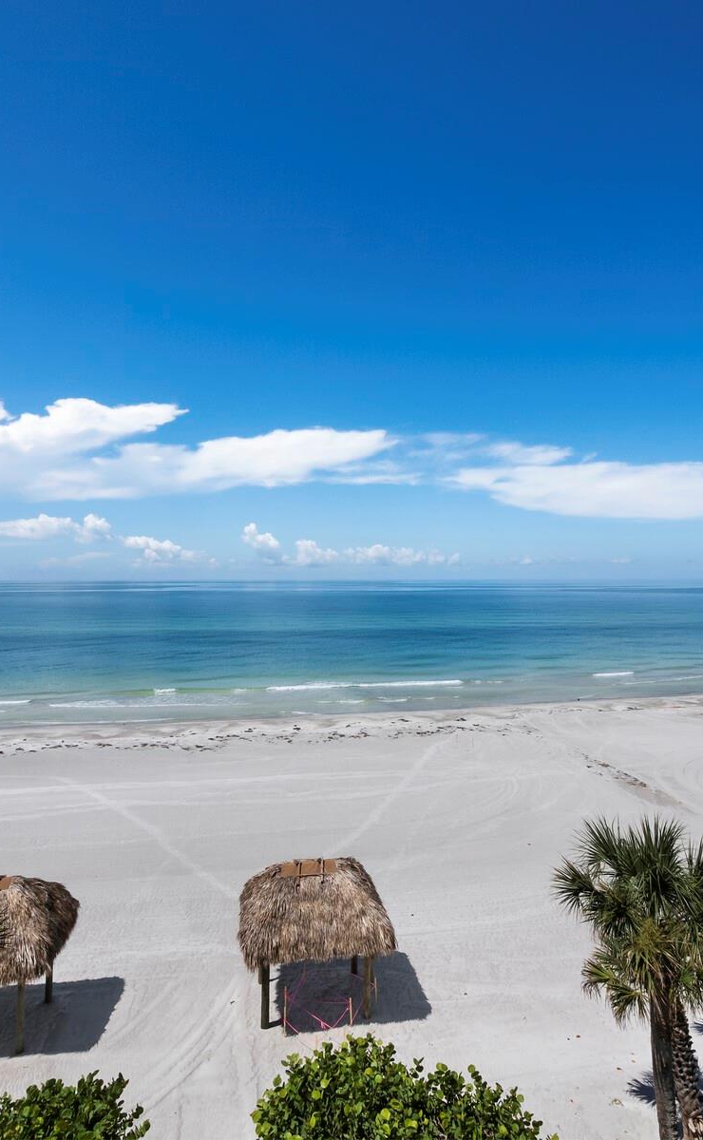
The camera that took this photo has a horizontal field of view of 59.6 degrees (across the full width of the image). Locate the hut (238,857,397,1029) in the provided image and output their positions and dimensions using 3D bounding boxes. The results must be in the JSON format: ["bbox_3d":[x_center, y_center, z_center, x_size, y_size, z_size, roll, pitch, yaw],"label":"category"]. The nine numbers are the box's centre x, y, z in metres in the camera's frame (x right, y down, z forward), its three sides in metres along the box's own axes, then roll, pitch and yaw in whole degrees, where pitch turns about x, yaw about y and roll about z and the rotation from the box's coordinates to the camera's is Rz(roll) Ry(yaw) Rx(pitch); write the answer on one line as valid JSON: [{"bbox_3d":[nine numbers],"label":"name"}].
[{"bbox_3d":[-1.084,10.000,17.057,4.000,3.830,2.900,0,-1,-8],"label":"hut"}]

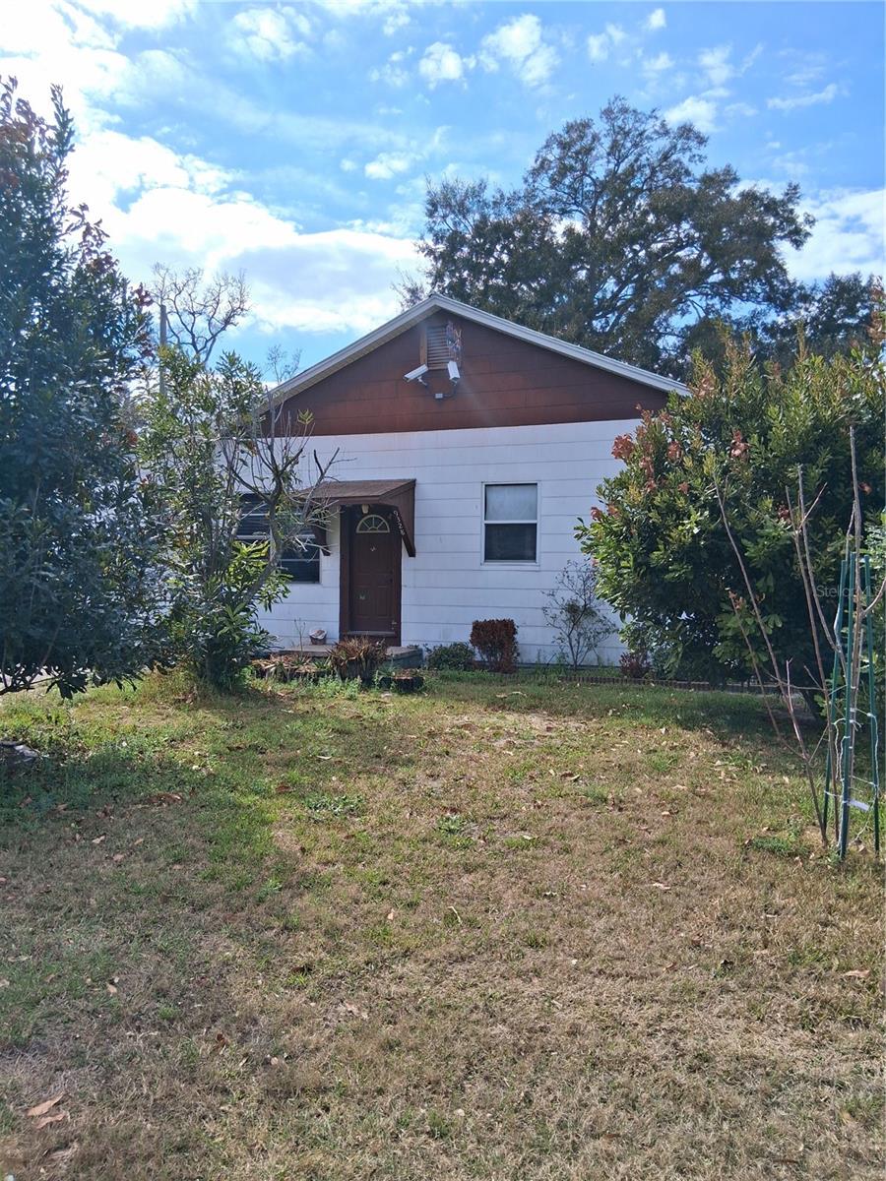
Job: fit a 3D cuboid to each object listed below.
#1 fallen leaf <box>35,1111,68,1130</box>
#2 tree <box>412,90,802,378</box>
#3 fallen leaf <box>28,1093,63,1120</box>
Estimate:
[{"bbox_3d":[-1.051,1.425,2.386,0.038,0.022,0.080,2,2,40],"label":"fallen leaf"},{"bbox_3d":[5.809,-8.161,30.973,14.200,18.171,13.500,1,1,11],"label":"tree"},{"bbox_3d":[-1.099,1.423,2.457,0.045,0.025,0.115,1,1,28],"label":"fallen leaf"}]

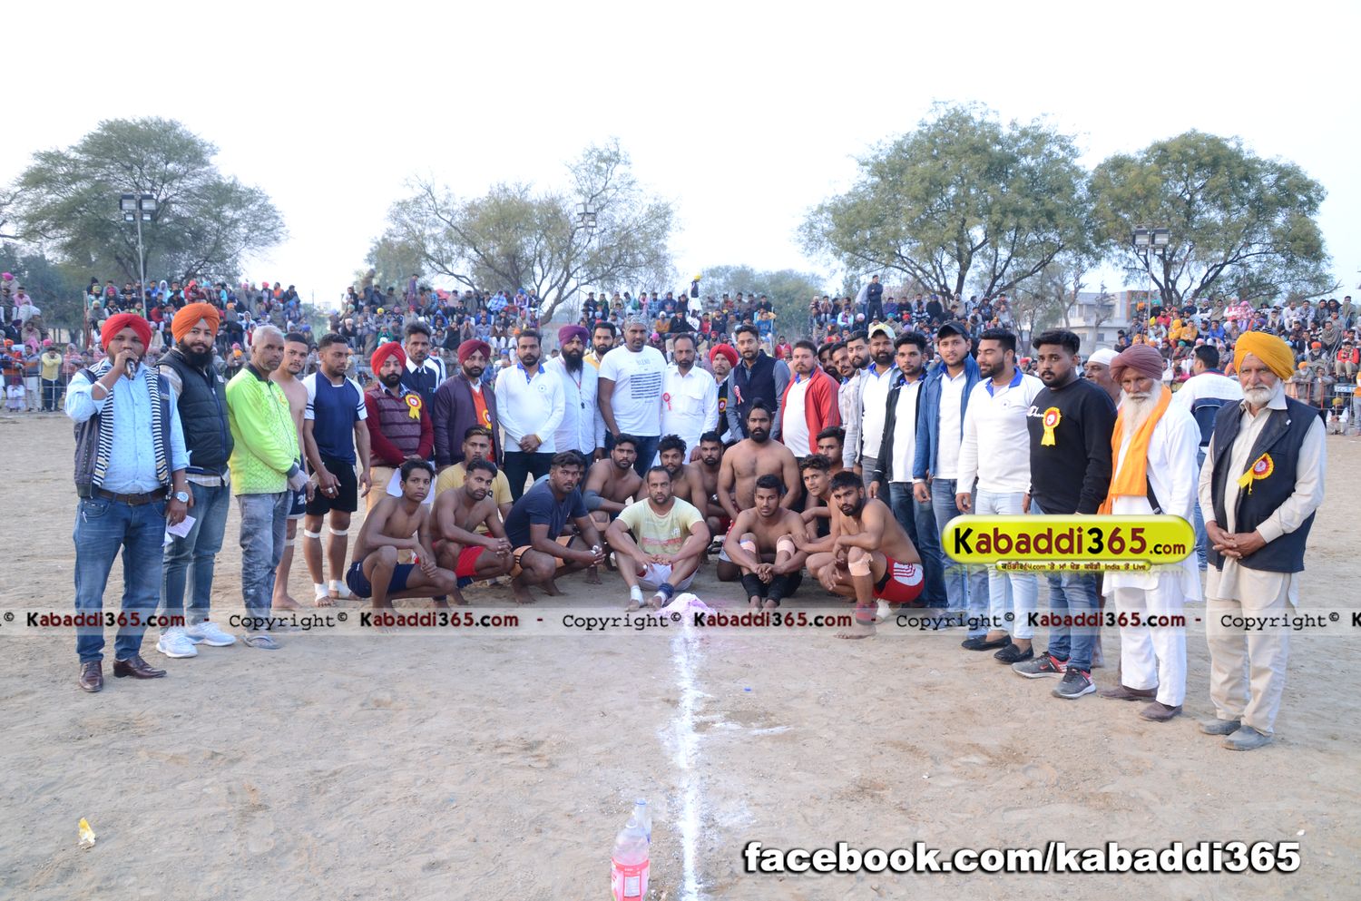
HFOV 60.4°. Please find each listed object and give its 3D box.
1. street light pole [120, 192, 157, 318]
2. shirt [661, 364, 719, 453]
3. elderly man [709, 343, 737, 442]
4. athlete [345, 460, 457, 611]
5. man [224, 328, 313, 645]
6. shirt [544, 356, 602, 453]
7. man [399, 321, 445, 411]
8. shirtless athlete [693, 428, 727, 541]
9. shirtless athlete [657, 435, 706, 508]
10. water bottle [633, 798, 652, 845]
[{"bbox_3d":[-15.705,-4.264,34.000,1.030,6.200,0.450,-2,5,-30],"label":"street light pole"},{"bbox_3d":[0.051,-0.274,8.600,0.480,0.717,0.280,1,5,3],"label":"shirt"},{"bbox_3d":[0.327,-0.002,9.100,0.500,1.662,0.310,1,5,6],"label":"elderly man"},{"bbox_3d":[-1.686,0.538,7.063,0.700,0.963,0.600,5,6,45],"label":"athlete"},{"bbox_3d":[-2.251,0.192,6.415,0.400,1.731,0.480,3,5,28],"label":"man"},{"bbox_3d":[-0.804,-0.340,8.800,0.460,0.741,0.270,-1,5,-14],"label":"shirt"},{"bbox_3d":[-1.853,-0.020,8.300,0.490,1.795,0.310,0,5,-10],"label":"man"},{"bbox_3d":[0.250,0.381,8.720,0.580,1.040,0.660,1,5,6],"label":"shirtless athlete"},{"bbox_3d":[-0.042,0.418,8.300,0.600,1.040,0.660,0,5,-3],"label":"shirtless athlete"},{"bbox_3d":[-0.116,1.175,3.500,0.067,0.240,0.067,0,4,0],"label":"water bottle"}]

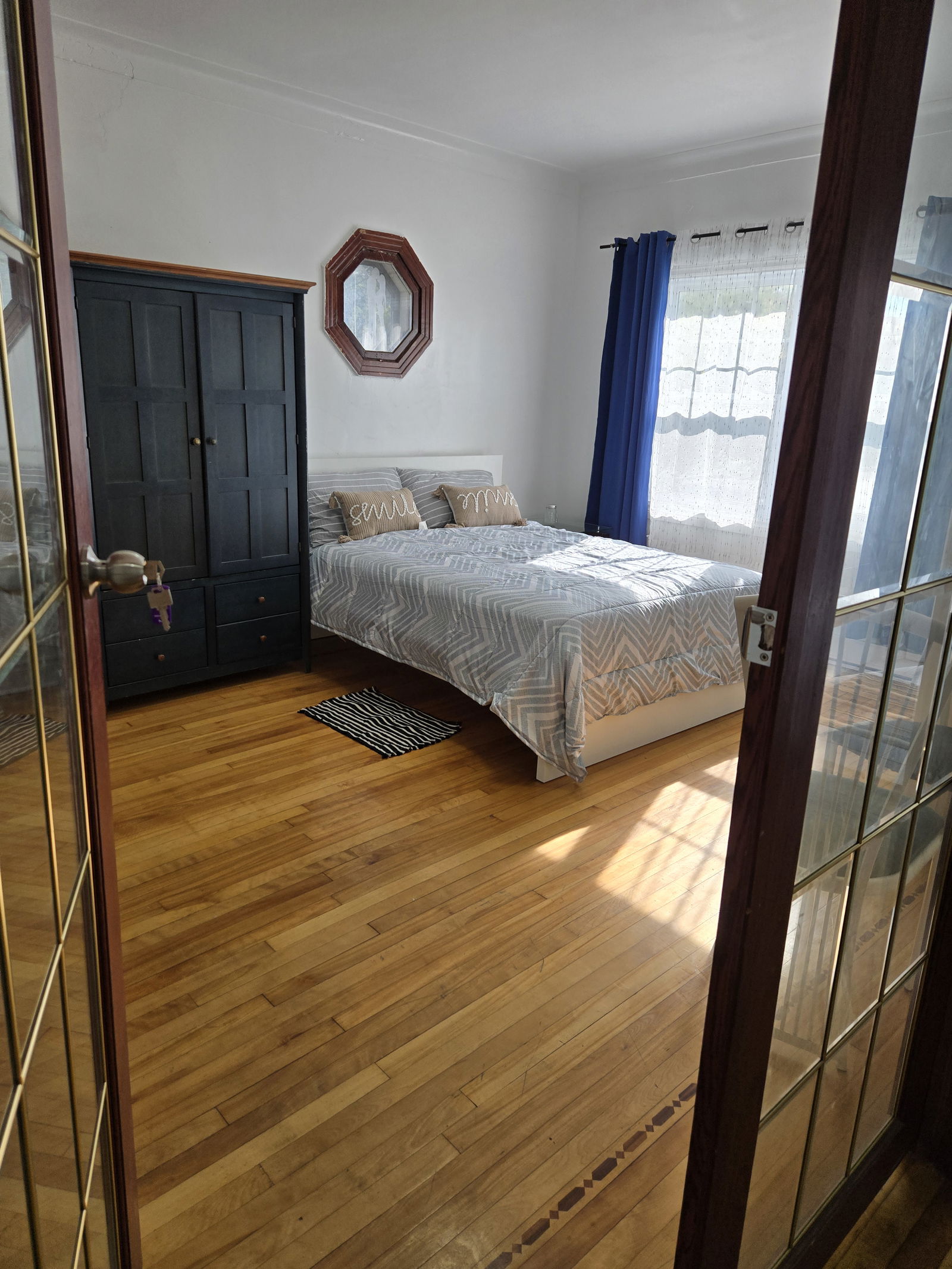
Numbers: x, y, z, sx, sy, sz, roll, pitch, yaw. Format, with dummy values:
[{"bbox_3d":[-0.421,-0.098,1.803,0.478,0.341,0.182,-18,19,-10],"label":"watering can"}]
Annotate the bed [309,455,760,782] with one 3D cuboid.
[{"bbox_3d":[0.228,-0.293,4.280,1.770,1.000,2.170,-11,21,-40],"label":"bed"}]

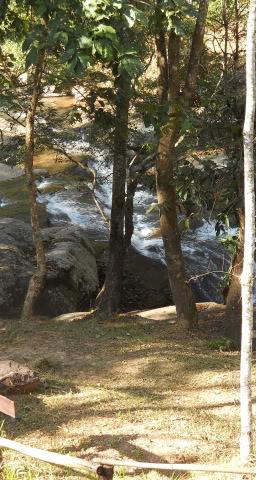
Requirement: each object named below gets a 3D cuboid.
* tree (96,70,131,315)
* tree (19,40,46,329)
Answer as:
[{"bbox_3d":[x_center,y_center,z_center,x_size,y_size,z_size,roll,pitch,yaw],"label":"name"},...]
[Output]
[{"bbox_3d":[-0.196,-0.649,15.900,0.460,3.450,0.440,0,14,0],"label":"tree"},{"bbox_3d":[-1.317,-0.769,15.800,0.340,3.900,0.340,0,14,0],"label":"tree"}]

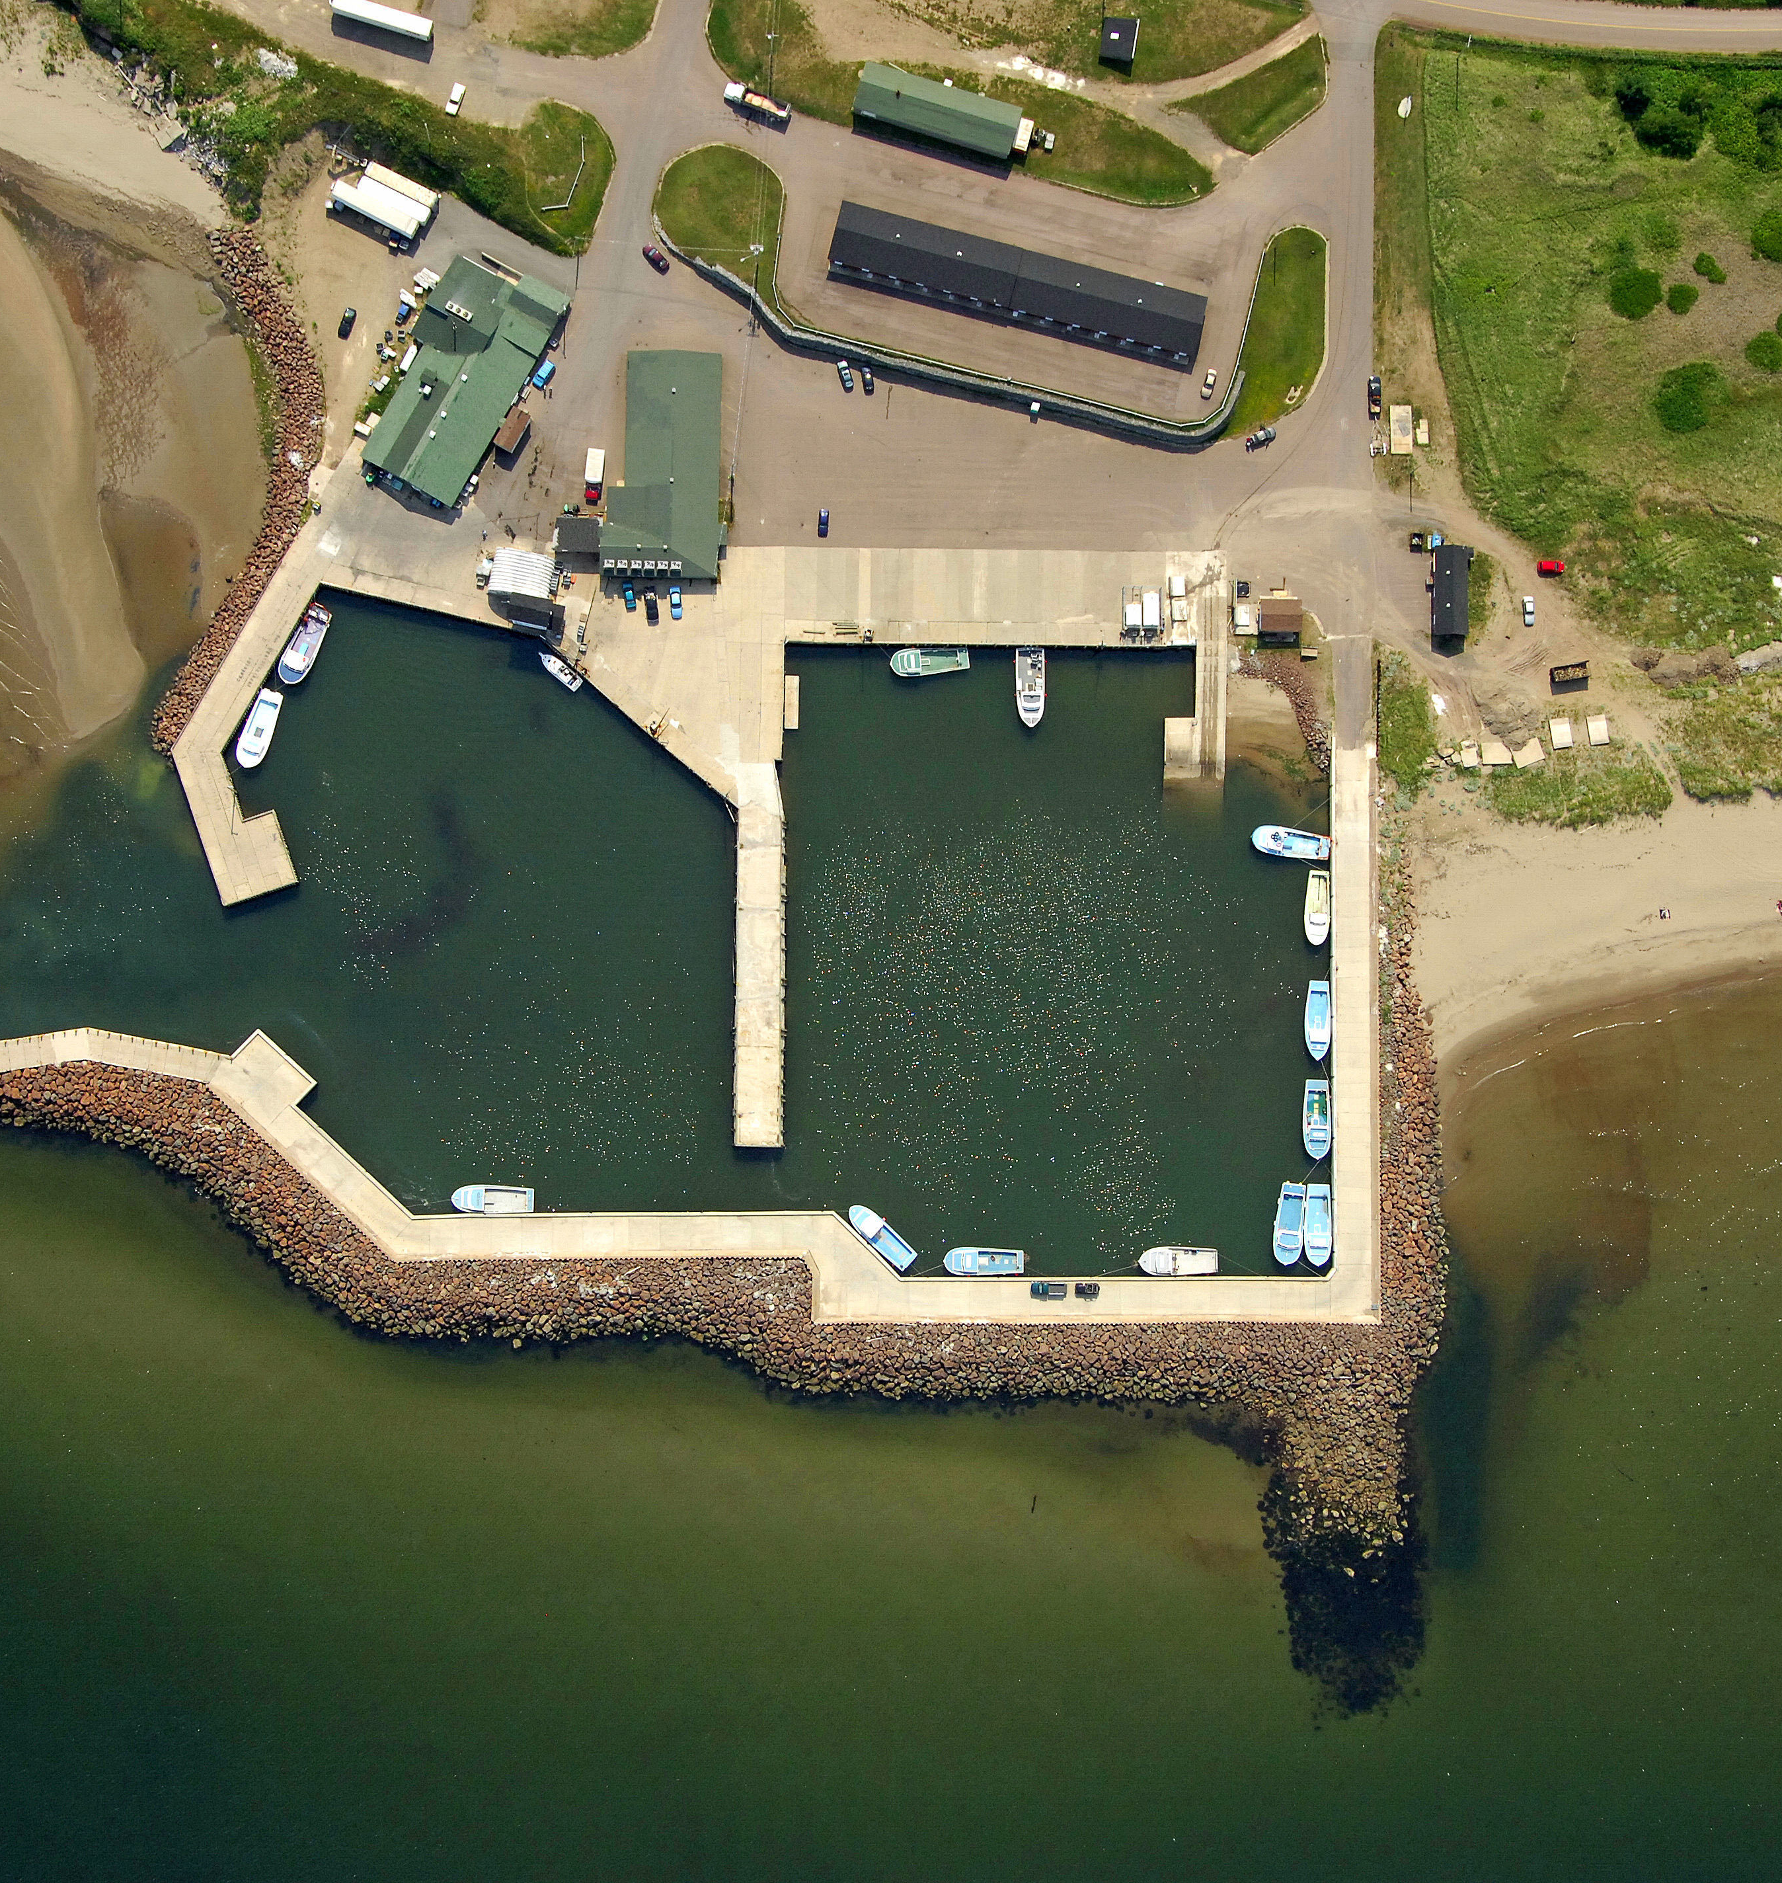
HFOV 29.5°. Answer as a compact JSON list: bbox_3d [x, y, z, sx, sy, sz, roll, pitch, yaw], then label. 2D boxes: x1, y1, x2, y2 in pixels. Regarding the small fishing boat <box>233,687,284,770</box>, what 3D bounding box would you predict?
[{"bbox_3d":[-102.470,-34.340,548.970,4.800,3.900,12.900,18,89,0],"label":"small fishing boat"}]

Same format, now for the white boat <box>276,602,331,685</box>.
[{"bbox_3d":[-95.250,-48.310,549.240,4.800,4.000,13.700,21,89,0],"label":"white boat"}]

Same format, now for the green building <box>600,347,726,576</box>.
[{"bbox_3d":[-36.860,-76.640,545.830,18.800,6.200,36.500,2,89,0],"label":"green building"}]

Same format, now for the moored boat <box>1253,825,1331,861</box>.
[{"bbox_3d":[65.130,-15.960,550.040,12.900,3.900,4.800,8,89,0],"label":"moored boat"}]

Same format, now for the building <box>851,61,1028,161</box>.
[{"bbox_3d":[7.760,-134.250,546.350,26.000,5.600,7.900,17,89,0],"label":"building"}]

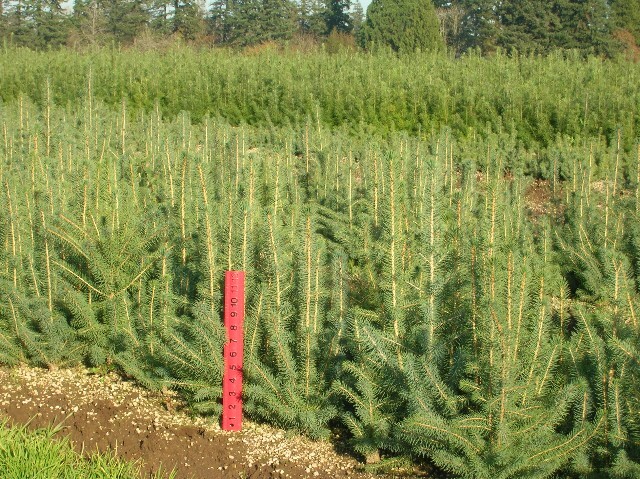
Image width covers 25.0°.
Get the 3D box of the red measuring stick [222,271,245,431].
[{"bbox_3d":[-0.165,0.214,2.763,0.036,0.308,0.006,1,5,-2],"label":"red measuring stick"}]

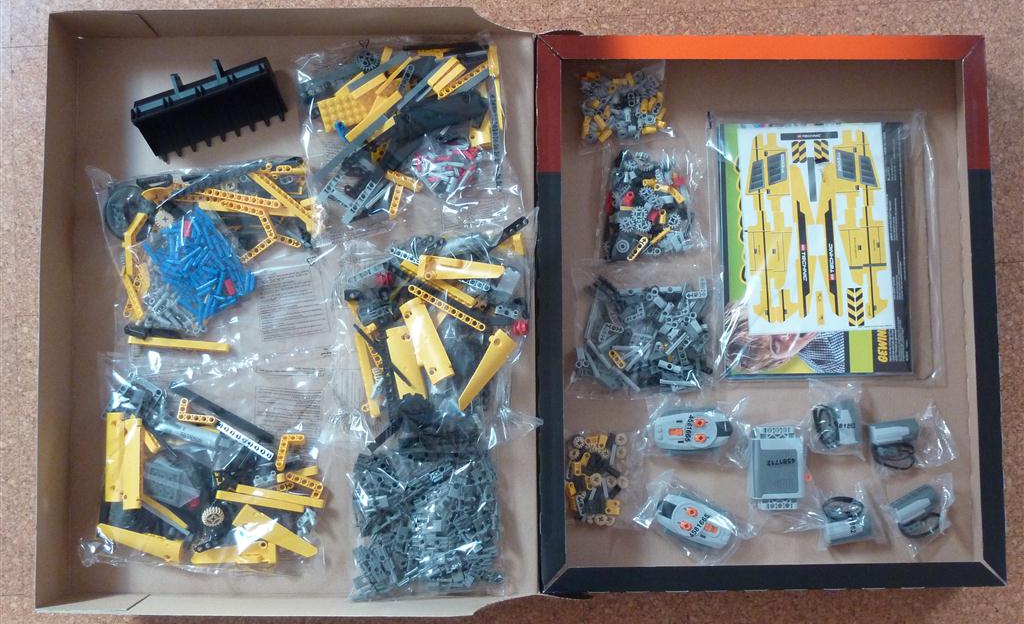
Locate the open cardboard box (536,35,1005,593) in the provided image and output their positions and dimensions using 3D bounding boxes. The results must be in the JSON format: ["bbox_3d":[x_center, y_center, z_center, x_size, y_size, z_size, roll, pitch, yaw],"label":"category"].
[{"bbox_3d":[0.266,-0.001,1.267,0.474,0.076,0.576,0,86,-1],"label":"open cardboard box"}]

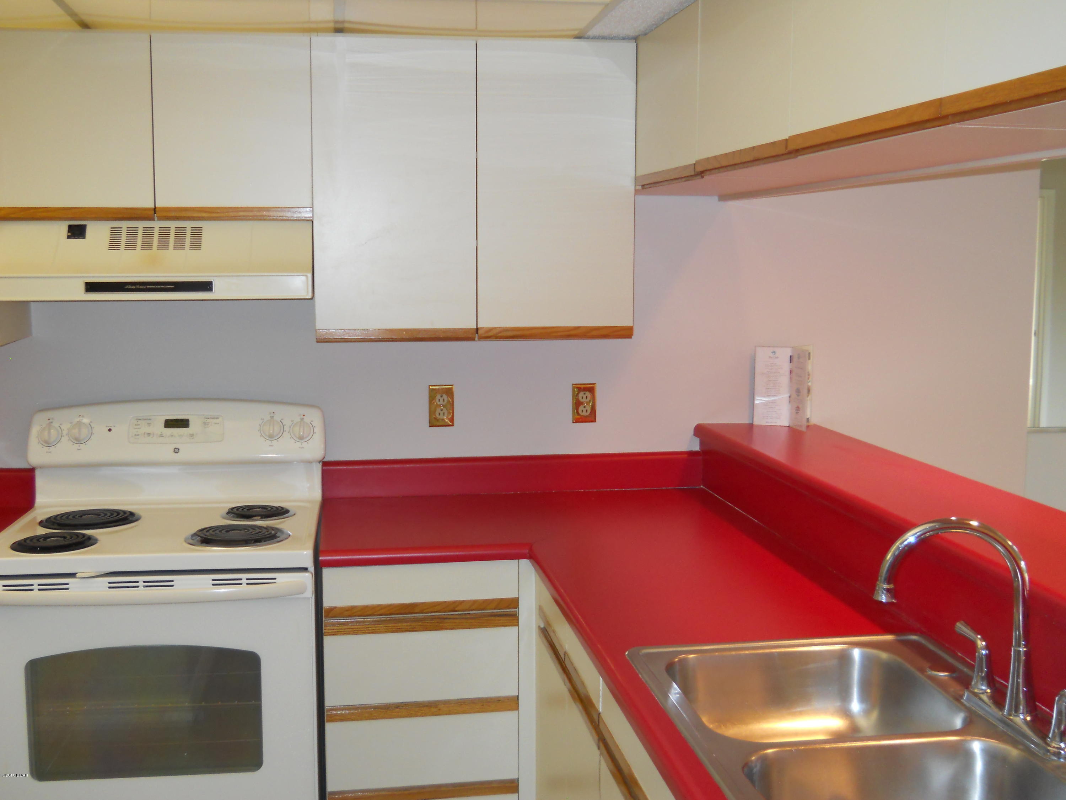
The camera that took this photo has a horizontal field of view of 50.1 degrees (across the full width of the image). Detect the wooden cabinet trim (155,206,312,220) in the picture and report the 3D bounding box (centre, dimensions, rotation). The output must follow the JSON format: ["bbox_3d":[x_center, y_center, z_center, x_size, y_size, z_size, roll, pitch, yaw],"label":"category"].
[{"bbox_3d":[-0.720,-0.448,2.743,0.376,0.032,0.022,-1,7,-9],"label":"wooden cabinet trim"}]

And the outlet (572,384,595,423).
[{"bbox_3d":[0.147,0.009,3.259,0.070,0.114,0.009,-1,7,-9],"label":"outlet"}]

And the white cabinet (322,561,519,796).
[{"bbox_3d":[-0.308,0.756,2.972,0.456,0.840,0.610,-1,7,-9],"label":"white cabinet"}]

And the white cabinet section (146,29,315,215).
[{"bbox_3d":[-0.746,-0.672,2.882,0.377,0.439,0.331,-1,7,-9],"label":"white cabinet section"}]

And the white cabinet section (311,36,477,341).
[{"bbox_3d":[-0.364,-0.534,2.965,0.403,0.742,0.331,-1,7,-9],"label":"white cabinet section"}]

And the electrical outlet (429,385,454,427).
[{"bbox_3d":[-0.256,0.017,3.193,0.070,0.116,0.009,-1,7,-9],"label":"electrical outlet"}]

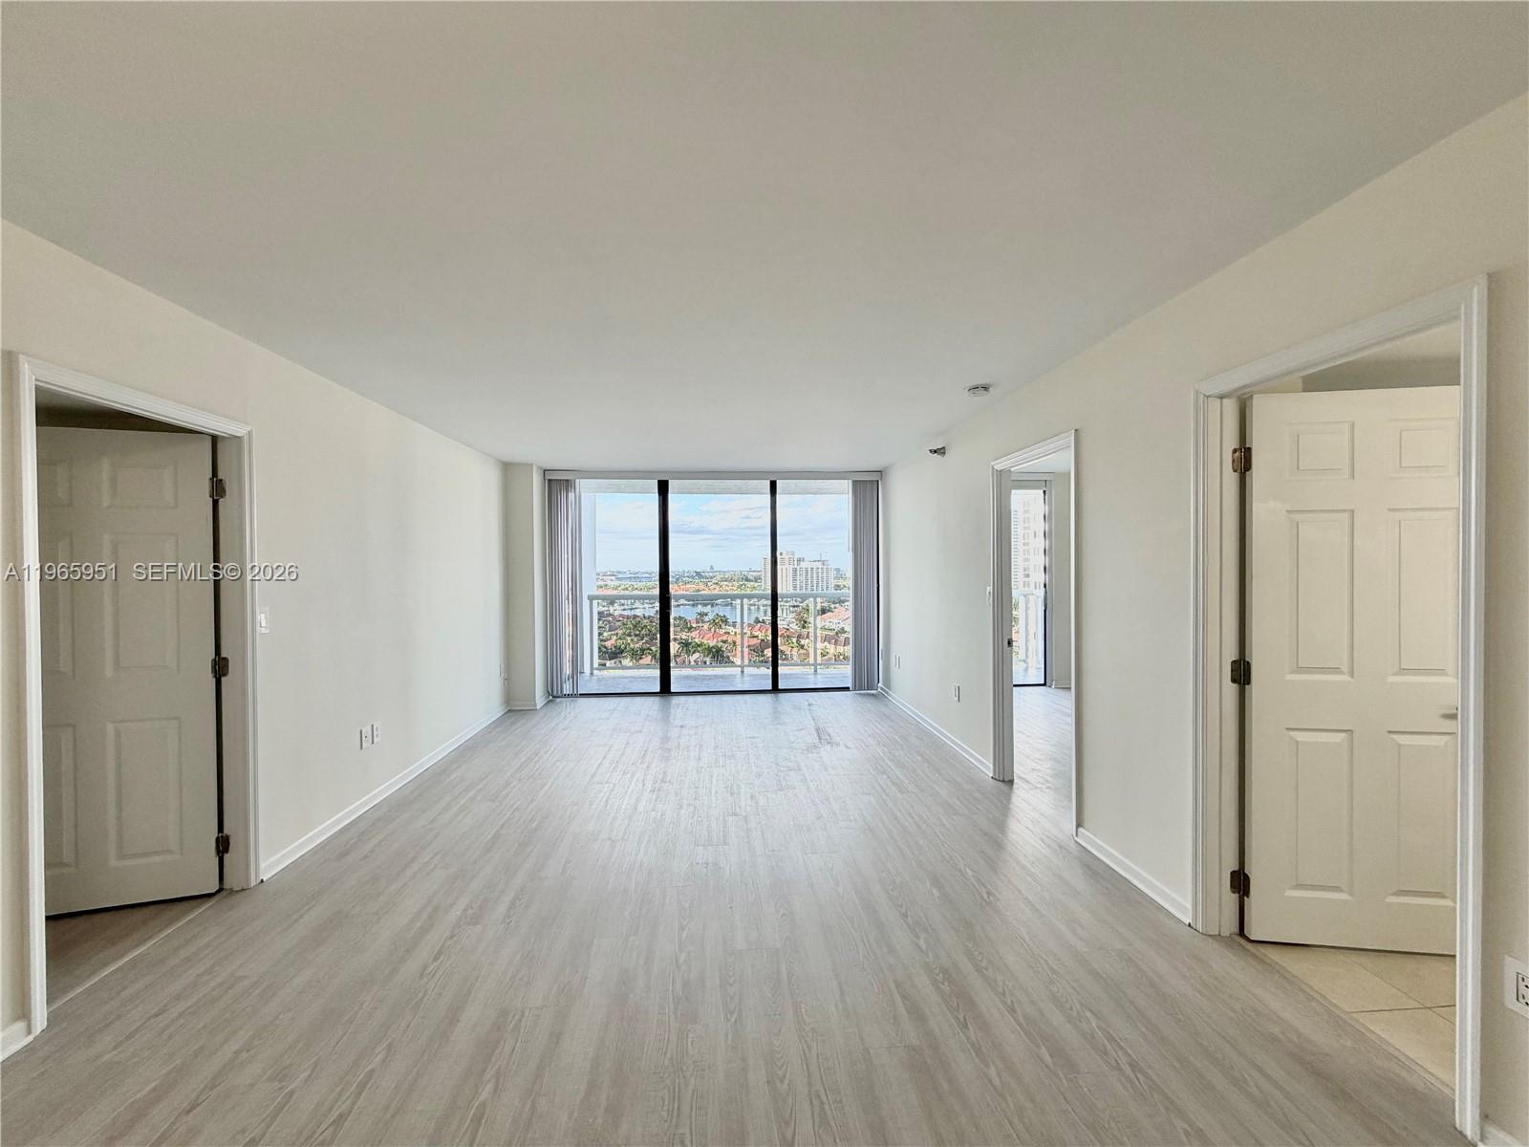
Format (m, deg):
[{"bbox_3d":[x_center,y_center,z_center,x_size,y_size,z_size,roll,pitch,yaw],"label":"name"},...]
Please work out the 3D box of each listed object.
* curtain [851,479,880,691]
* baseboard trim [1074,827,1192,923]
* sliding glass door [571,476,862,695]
[{"bbox_3d":[1.113,0.136,6.870,0.300,2.330,0.100,-1,1,-4],"label":"curtain"},{"bbox_3d":[1.628,1.331,2.779,0.018,0.077,0.755,-1,1,-4],"label":"baseboard trim"},{"bbox_3d":[-0.507,0.134,6.863,3.400,2.390,0.100,-1,1,-4],"label":"sliding glass door"}]

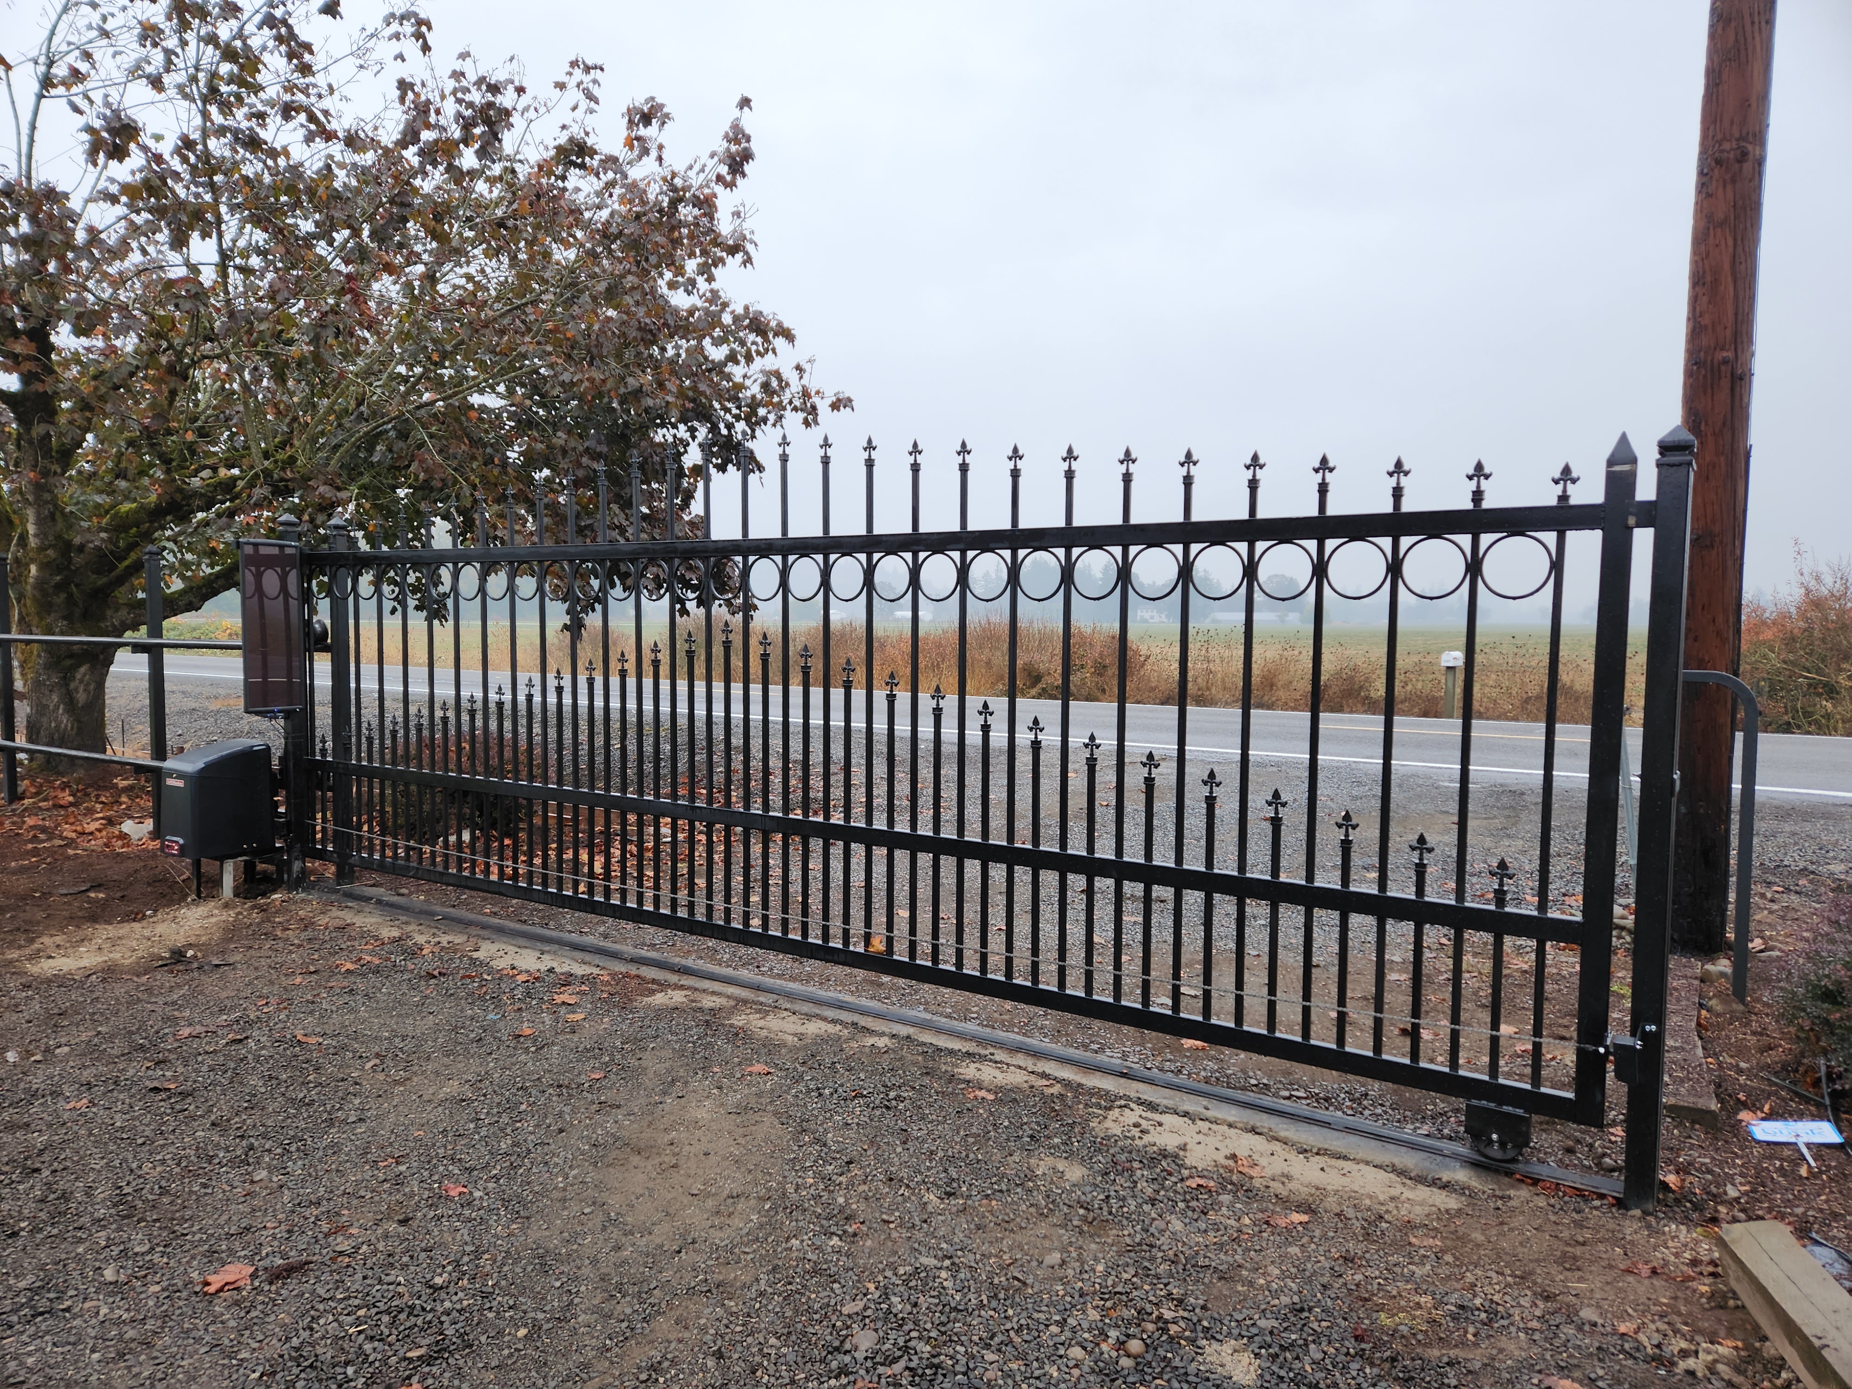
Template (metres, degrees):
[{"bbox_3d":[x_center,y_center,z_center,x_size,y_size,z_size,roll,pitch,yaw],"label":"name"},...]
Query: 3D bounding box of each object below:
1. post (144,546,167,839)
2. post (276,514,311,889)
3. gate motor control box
[{"bbox_3d":[-5.312,-0.010,8.492,0.083,2.025,0.083,3,4,35],"label":"post"},{"bbox_3d":[-3.578,0.051,6.961,0.083,2.124,0.083,3,4,35],"label":"post"},{"bbox_3d":[-4.086,0.599,7.120,0.364,0.609,0.465,3,4,35],"label":"gate motor control box"}]

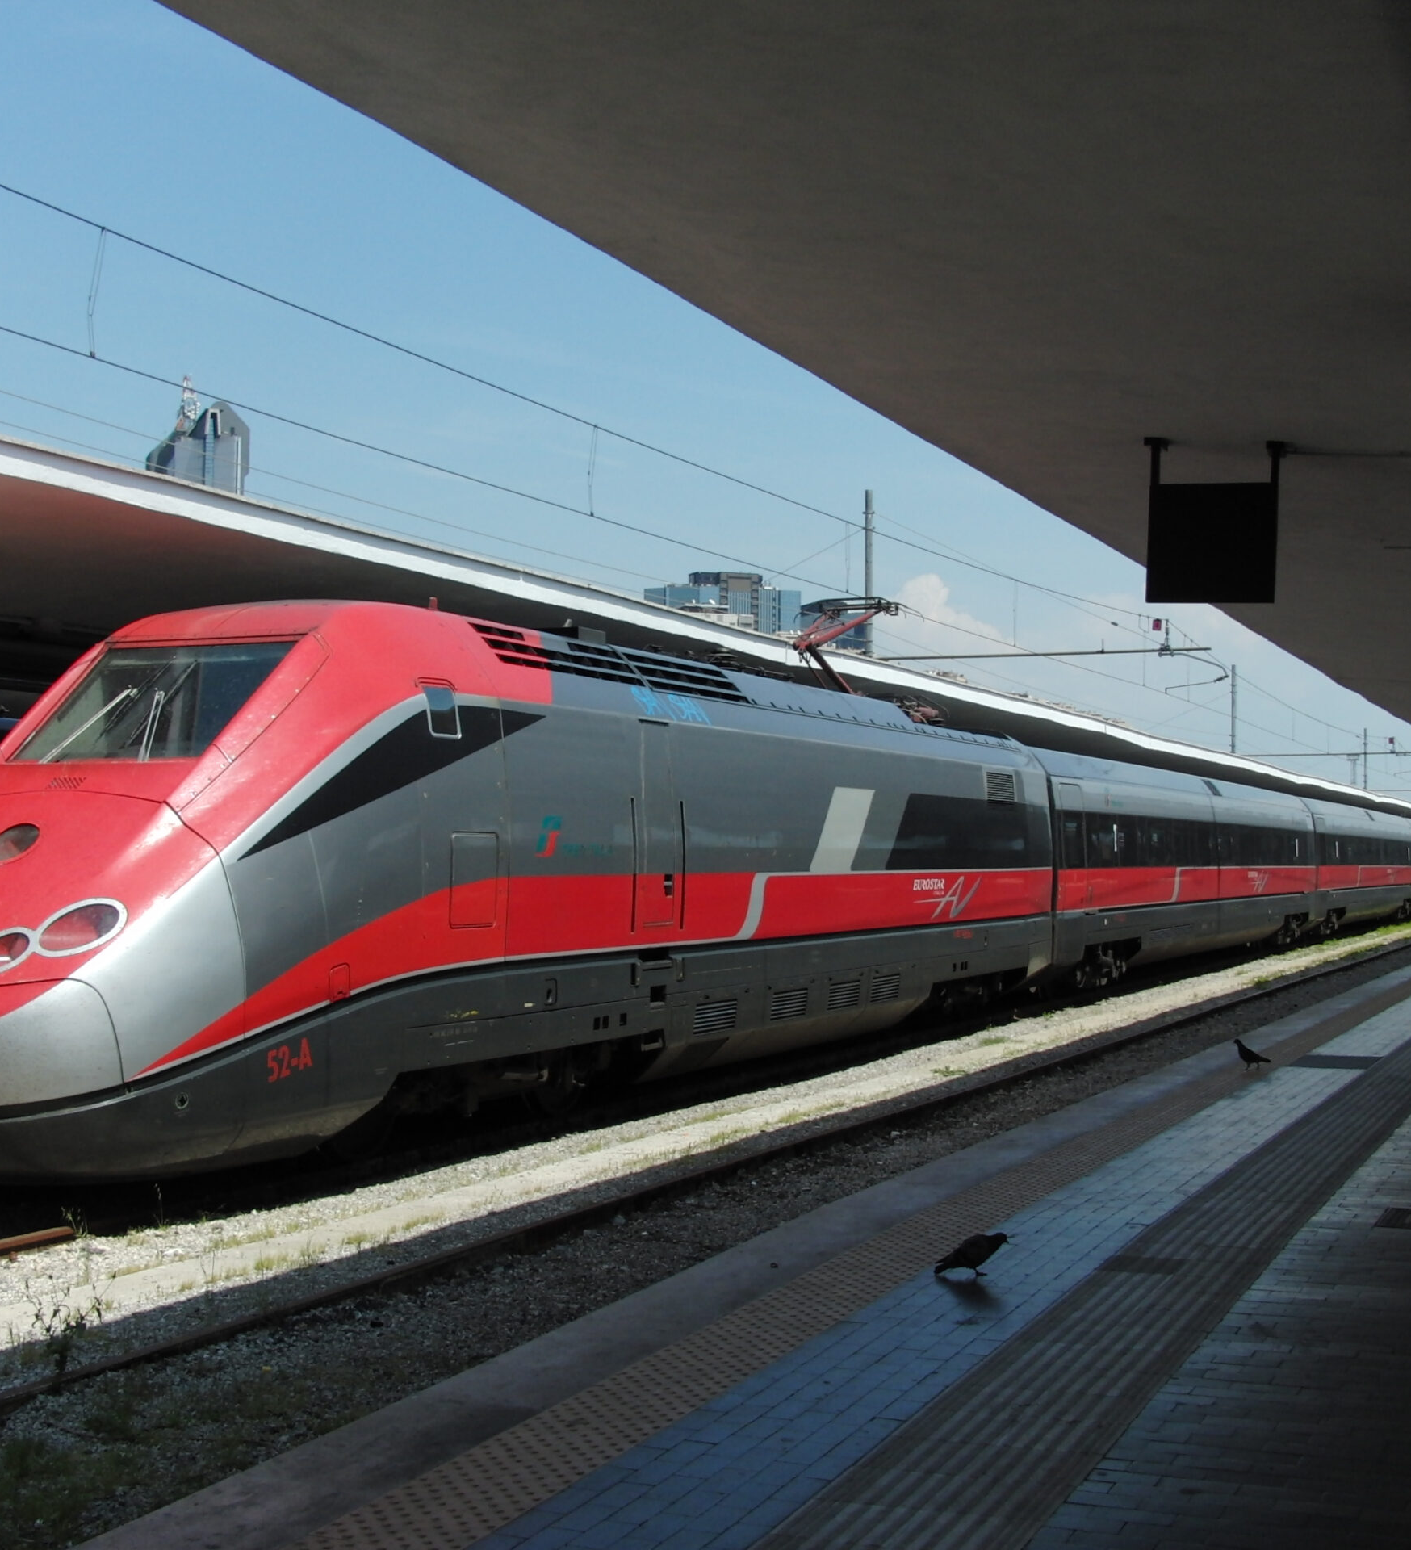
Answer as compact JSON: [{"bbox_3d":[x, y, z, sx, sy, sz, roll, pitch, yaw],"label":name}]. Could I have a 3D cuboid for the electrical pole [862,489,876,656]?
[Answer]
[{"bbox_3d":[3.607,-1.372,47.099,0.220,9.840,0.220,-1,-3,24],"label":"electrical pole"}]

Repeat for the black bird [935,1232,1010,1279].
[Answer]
[{"bbox_3d":[1.051,1.891,8.477,0.295,0.170,0.110,1,-2,-13],"label":"black bird"}]

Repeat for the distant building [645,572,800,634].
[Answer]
[{"bbox_3d":[7.138,-22.985,902.457,48.000,124.800,46.000,2,-3,-34],"label":"distant building"}]

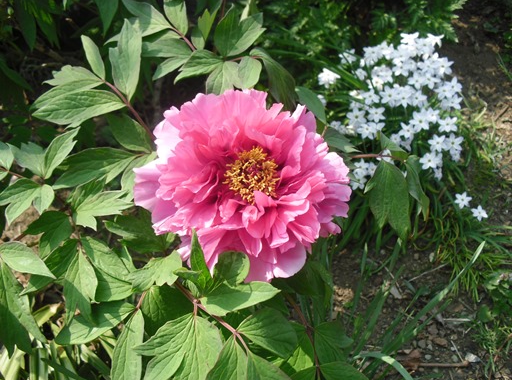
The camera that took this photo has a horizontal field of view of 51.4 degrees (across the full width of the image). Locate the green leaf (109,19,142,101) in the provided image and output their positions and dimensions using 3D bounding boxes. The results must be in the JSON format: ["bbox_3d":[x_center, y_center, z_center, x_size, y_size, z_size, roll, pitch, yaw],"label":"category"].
[{"bbox_3d":[-0.138,-0.141,0.570,0.035,0.015,0.095,-5,78,-1],"label":"green leaf"}]

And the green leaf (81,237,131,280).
[{"bbox_3d":[-0.175,0.080,0.620,0.074,0.015,0.035,36,66,7],"label":"green leaf"}]

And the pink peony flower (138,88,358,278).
[{"bbox_3d":[-0.013,-0.004,0.500,0.198,0.115,0.180,-3,73,-3],"label":"pink peony flower"}]

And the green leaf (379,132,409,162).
[{"bbox_3d":[0.176,-0.056,0.680,0.044,0.016,0.026,30,51,10],"label":"green leaf"}]

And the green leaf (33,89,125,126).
[{"bbox_3d":[-0.185,-0.086,0.557,0.097,0.016,0.037,-4,60,-3],"label":"green leaf"}]

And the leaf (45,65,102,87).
[{"bbox_3d":[-0.196,-0.118,0.573,0.067,0.013,0.024,4,60,4],"label":"leaf"}]

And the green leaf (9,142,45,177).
[{"bbox_3d":[-0.247,-0.037,0.583,0.067,0.012,0.031,39,63,20],"label":"green leaf"}]

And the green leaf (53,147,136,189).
[{"bbox_3d":[-0.191,-0.025,0.630,0.105,0.018,0.040,-17,67,-4],"label":"green leaf"}]

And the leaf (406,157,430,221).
[{"bbox_3d":[0.203,-0.002,0.670,0.024,0.020,0.082,-24,93,-29],"label":"leaf"}]

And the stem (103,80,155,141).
[{"bbox_3d":[-0.144,-0.090,0.600,0.011,0.009,0.089,-41,90,0],"label":"stem"}]

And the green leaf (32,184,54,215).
[{"bbox_3d":[-0.231,0.011,0.580,0.020,0.010,0.033,9,77,-10],"label":"green leaf"}]

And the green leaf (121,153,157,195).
[{"bbox_3d":[-0.118,-0.013,0.545,0.032,0.012,0.060,26,80,12],"label":"green leaf"}]

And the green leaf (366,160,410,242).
[{"bbox_3d":[0.142,0.014,0.570,0.048,0.092,0.022,-9,3,-2],"label":"green leaf"}]

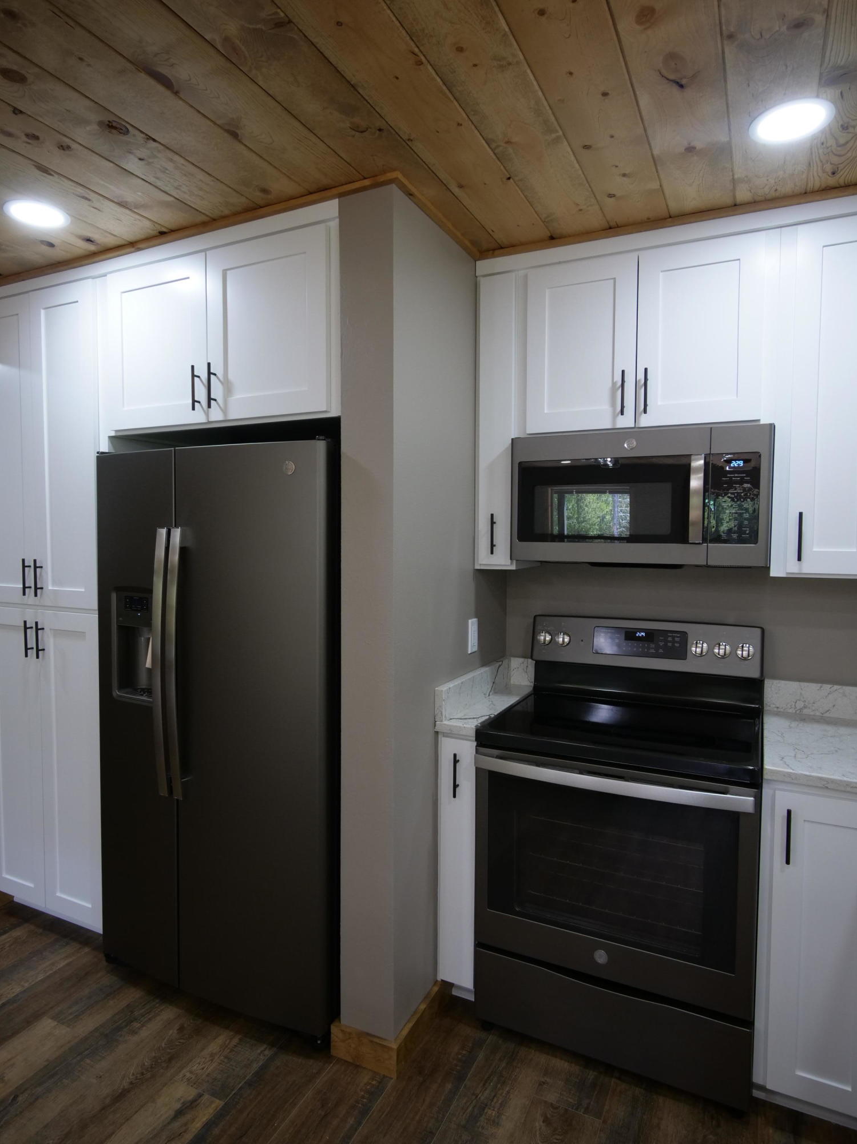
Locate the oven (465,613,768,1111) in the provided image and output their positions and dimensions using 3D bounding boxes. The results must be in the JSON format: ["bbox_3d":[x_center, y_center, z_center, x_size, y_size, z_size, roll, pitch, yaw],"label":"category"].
[{"bbox_3d":[0.619,0.792,2.114,0.758,1.218,0.665,2,3,25],"label":"oven"}]

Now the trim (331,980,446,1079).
[{"bbox_3d":[-0.116,1.357,2.031,0.214,0.090,0.330,2,3,25],"label":"trim"}]

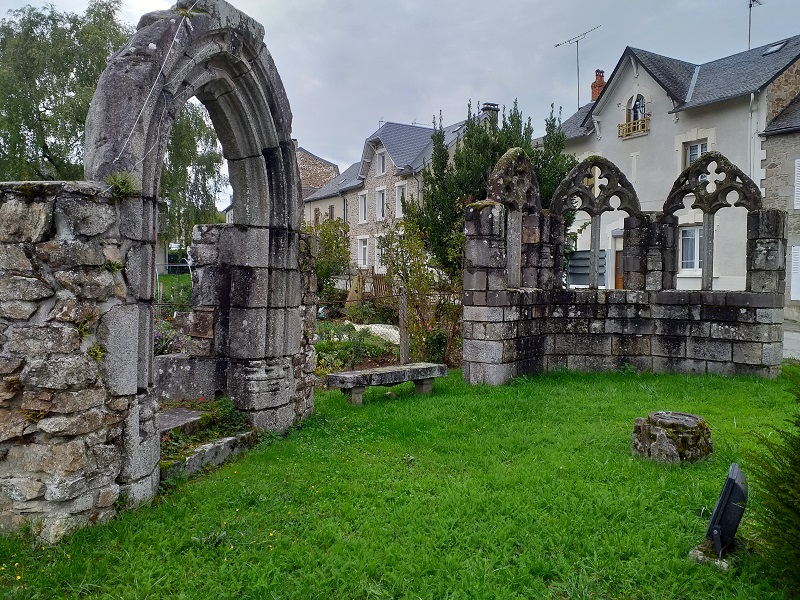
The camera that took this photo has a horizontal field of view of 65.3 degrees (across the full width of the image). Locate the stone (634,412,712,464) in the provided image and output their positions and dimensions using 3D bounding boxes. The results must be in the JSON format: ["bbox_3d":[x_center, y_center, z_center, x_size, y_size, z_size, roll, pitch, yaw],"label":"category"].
[{"bbox_3d":[2.488,1.233,5.743,0.667,0.330,0.628,1,2,23],"label":"stone"}]

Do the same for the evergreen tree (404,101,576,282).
[{"bbox_3d":[2.000,-1.656,13.853,3.750,5.600,3.200,0,2,8],"label":"evergreen tree"}]

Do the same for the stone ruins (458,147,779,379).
[{"bbox_3d":[3.482,-0.563,9.972,4.867,3.642,1.727,0,2,6],"label":"stone ruins"}]

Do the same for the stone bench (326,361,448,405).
[{"bbox_3d":[-0.132,1.126,8.331,1.711,0.405,0.393,-2,2,-41],"label":"stone bench"}]

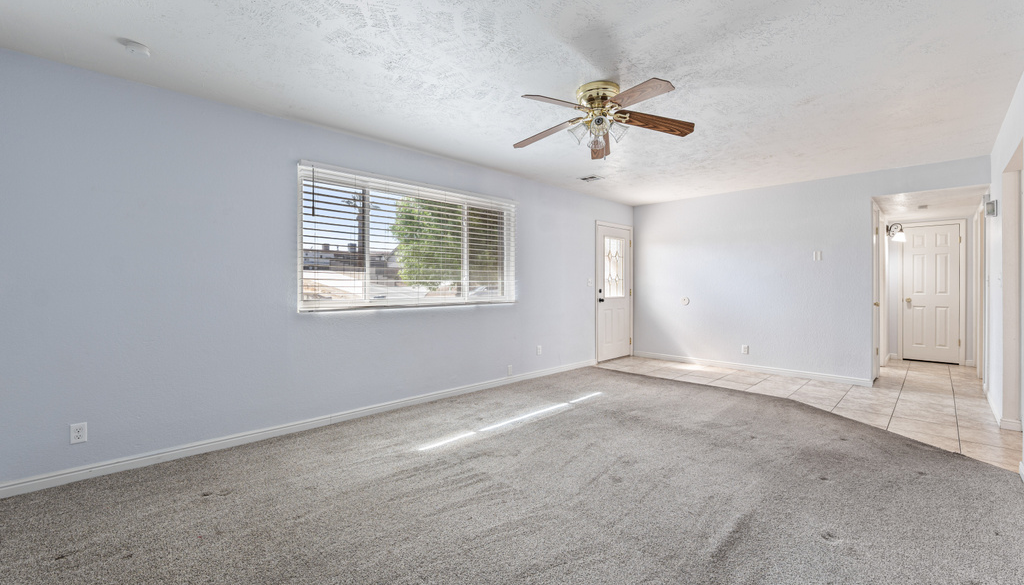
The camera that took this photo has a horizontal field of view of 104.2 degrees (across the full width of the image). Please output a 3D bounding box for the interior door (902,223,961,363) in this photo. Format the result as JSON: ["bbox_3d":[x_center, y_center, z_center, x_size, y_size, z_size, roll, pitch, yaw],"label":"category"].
[{"bbox_3d":[6.175,0.014,5.876,0.045,1.998,0.587,-1,1,-43],"label":"interior door"}]

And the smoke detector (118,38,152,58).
[{"bbox_3d":[-2.029,-1.308,2.152,0.115,0.037,0.115,-1,1,-43],"label":"smoke detector"}]

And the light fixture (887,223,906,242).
[{"bbox_3d":[5.477,-0.844,5.661,0.150,0.260,0.210,-1,1,-43],"label":"light fixture"}]

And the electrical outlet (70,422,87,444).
[{"bbox_3d":[-2.551,0.833,2.348,0.070,0.114,0.010,-1,1,-43],"label":"electrical outlet"}]

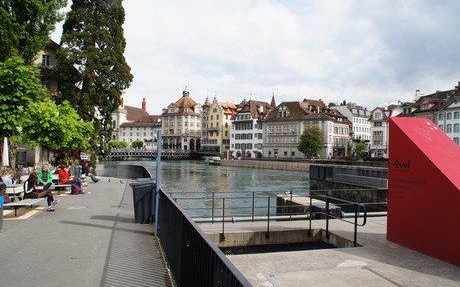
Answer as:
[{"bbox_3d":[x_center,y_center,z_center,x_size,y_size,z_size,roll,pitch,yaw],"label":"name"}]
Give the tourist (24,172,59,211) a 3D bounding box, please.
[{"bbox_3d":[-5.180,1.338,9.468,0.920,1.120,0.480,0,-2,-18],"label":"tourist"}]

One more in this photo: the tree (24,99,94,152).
[{"bbox_3d":[-8.700,-0.043,17.507,3.600,4.300,3.600,1,-2,-27],"label":"tree"}]

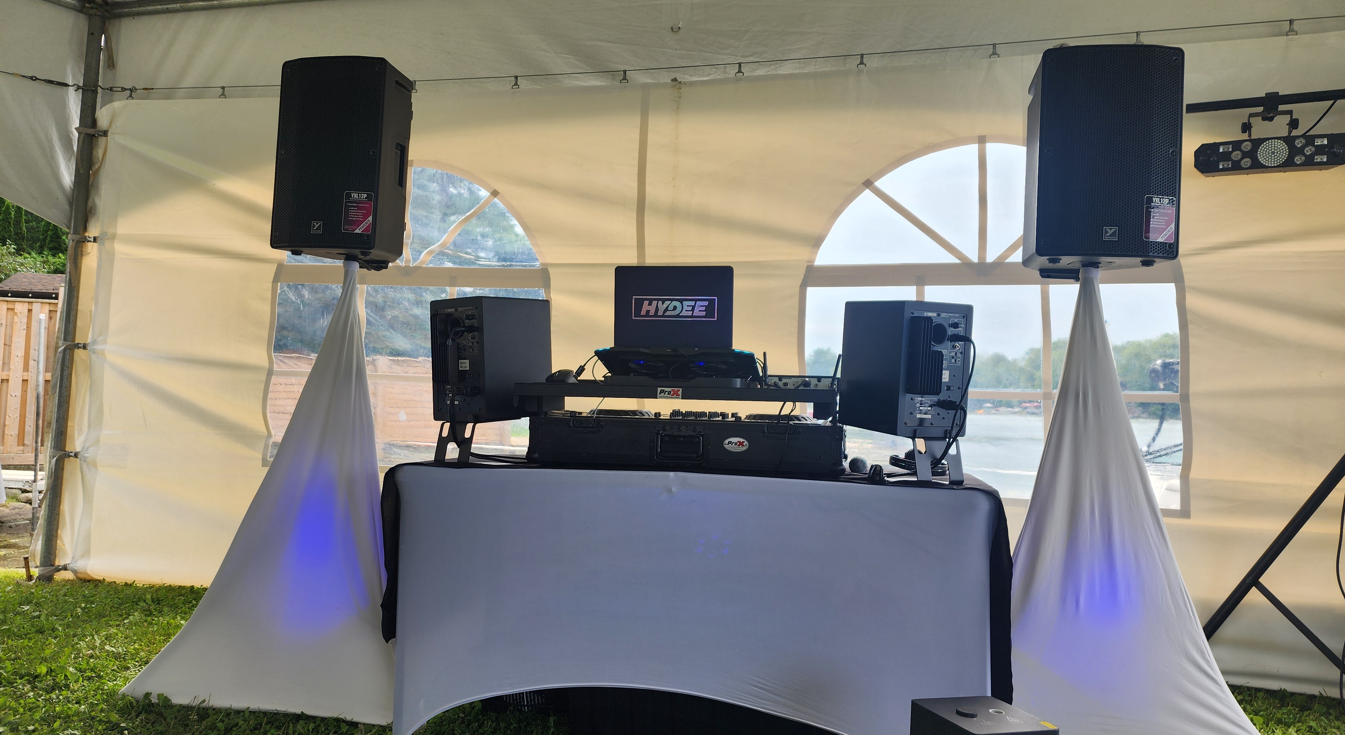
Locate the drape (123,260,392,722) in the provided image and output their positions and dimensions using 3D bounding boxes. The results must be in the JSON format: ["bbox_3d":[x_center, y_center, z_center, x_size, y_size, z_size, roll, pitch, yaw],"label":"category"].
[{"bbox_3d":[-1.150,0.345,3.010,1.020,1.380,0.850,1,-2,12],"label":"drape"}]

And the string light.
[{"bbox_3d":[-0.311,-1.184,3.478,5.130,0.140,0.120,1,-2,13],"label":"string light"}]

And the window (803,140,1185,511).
[{"bbox_3d":[1.111,-0.153,3.160,1.288,1.276,0.030,1,-2,13],"label":"window"}]

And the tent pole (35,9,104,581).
[{"bbox_3d":[-2.738,-0.342,4.072,0.066,2.610,0.066,3,-2,13],"label":"tent pole"}]

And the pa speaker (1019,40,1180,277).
[{"bbox_3d":[1.208,-0.577,2.590,0.365,0.590,0.340,2,-2,8],"label":"pa speaker"}]

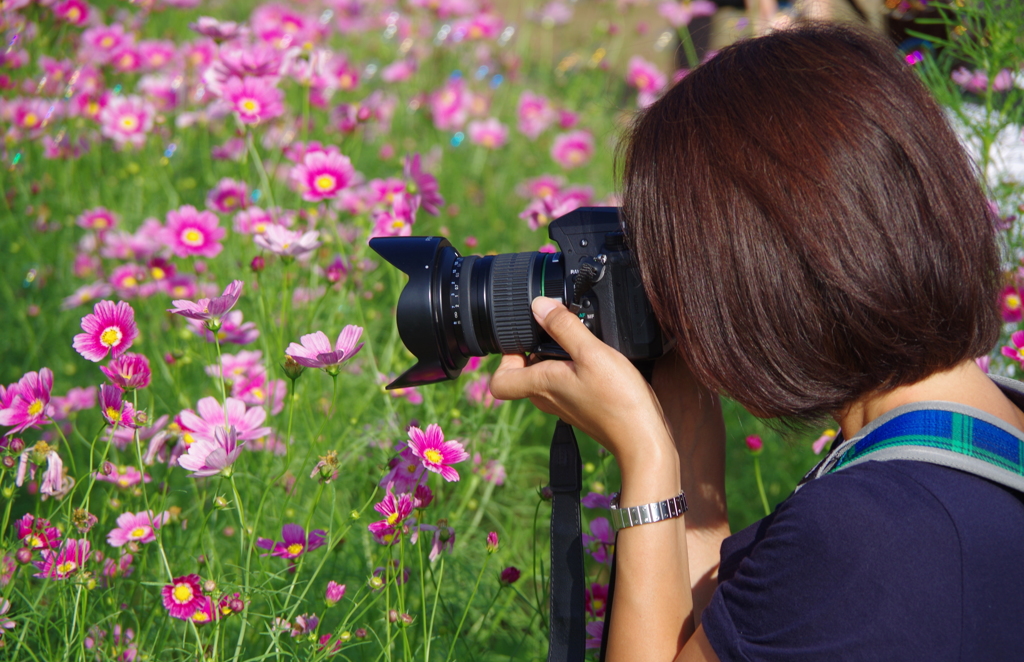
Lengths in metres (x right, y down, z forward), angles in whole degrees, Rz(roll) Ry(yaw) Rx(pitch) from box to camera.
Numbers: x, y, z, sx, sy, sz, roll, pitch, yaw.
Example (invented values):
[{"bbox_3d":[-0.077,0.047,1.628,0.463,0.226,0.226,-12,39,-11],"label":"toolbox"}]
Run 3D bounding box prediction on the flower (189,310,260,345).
[{"bbox_3d":[-0.218,-0.003,4.350,0.055,0.018,0.052,-3,34,-14],"label":"flower"}]

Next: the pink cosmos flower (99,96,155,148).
[{"bbox_3d":[-0.387,-0.209,5.750,0.053,0.052,0.017,0,-14,0],"label":"pink cosmos flower"}]

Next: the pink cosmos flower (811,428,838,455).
[{"bbox_3d":[0.232,0.081,4.200,0.033,0.022,0.032,0,11,0],"label":"pink cosmos flower"}]

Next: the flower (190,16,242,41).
[{"bbox_3d":[-0.309,-0.317,6.000,0.050,0.019,0.050,0,10,0],"label":"flower"}]

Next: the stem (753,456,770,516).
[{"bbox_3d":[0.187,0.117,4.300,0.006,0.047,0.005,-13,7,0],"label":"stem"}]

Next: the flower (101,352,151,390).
[{"bbox_3d":[-0.277,0.029,4.120,0.035,0.024,0.033,-6,21,0],"label":"flower"}]

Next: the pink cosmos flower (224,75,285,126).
[{"bbox_3d":[-0.216,-0.193,4.800,0.052,0.050,0.020,-1,-36,-8],"label":"pink cosmos flower"}]

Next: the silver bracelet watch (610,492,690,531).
[{"bbox_3d":[0.088,0.113,3.700,0.050,0.022,0.054,1,23,21],"label":"silver bracelet watch"}]

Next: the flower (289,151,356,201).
[{"bbox_3d":[-0.174,-0.143,5.300,0.058,0.055,0.018,1,-30,6],"label":"flower"}]

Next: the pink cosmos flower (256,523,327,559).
[{"bbox_3d":[-0.159,0.151,4.120,0.049,0.018,0.044,0,28,0],"label":"pink cosmos flower"}]

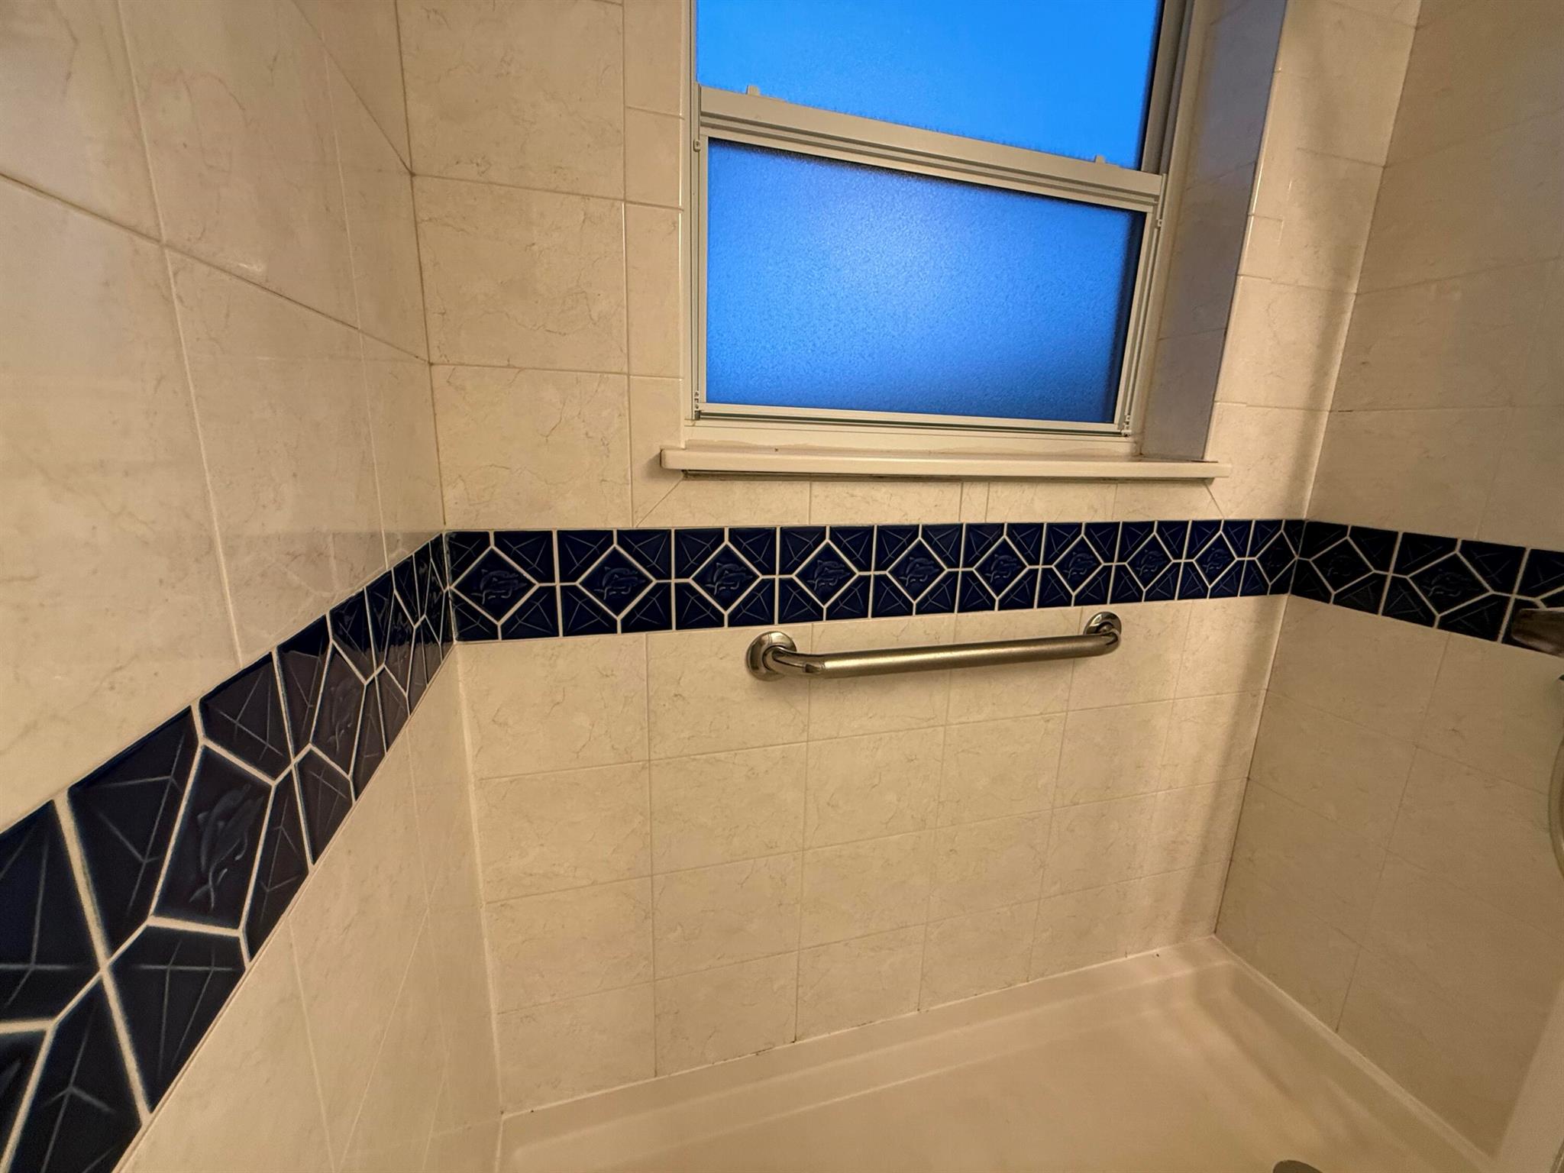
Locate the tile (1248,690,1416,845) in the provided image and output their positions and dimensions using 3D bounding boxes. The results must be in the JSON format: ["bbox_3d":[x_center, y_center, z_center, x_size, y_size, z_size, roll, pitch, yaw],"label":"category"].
[{"bbox_3d":[1.031,0.336,1.200,0.009,0.197,0.247,-2,14,-16],"label":"tile"}]

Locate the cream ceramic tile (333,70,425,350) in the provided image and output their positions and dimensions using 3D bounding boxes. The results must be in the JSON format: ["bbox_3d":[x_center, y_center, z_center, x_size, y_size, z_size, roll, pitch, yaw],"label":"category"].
[{"bbox_3d":[-0.383,-0.333,0.609,0.009,0.196,0.241,-2,14,-16],"label":"cream ceramic tile"}]

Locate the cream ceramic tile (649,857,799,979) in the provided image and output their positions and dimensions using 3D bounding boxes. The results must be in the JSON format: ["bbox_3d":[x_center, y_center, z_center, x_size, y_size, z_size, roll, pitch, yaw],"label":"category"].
[{"bbox_3d":[-0.088,0.548,1.059,0.249,0.197,0.010,-2,14,-16],"label":"cream ceramic tile"}]

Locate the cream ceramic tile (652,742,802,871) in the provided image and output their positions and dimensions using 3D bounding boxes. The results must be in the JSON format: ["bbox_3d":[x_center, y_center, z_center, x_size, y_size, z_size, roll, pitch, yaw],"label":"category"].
[{"bbox_3d":[-0.082,0.353,1.012,0.249,0.199,0.010,-2,14,-16],"label":"cream ceramic tile"}]

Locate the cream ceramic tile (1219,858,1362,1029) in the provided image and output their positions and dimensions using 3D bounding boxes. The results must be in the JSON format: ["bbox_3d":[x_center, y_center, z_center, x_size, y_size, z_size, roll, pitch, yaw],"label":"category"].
[{"bbox_3d":[1.036,0.735,1.313,0.010,0.198,0.251,-2,14,-16],"label":"cream ceramic tile"}]

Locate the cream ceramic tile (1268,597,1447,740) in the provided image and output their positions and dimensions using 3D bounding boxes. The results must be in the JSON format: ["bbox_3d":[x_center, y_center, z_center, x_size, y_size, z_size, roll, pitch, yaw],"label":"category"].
[{"bbox_3d":[1.036,0.142,1.153,0.009,0.198,0.247,-2,14,-16],"label":"cream ceramic tile"}]

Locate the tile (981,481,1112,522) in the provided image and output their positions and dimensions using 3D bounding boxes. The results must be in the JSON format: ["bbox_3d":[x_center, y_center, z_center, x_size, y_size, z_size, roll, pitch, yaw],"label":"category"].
[{"bbox_3d":[0.446,-0.140,1.043,0.250,0.065,0.009,-2,14,-16],"label":"tile"}]

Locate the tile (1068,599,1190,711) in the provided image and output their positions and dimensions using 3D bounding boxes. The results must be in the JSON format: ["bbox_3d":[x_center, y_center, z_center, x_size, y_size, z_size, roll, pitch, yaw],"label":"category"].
[{"bbox_3d":[0.646,0.128,1.178,0.250,0.199,0.010,-2,14,-16],"label":"tile"}]

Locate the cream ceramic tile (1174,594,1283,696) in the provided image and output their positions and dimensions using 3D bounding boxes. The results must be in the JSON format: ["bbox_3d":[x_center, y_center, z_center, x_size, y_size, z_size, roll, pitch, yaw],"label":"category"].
[{"bbox_3d":[0.892,0.120,1.258,0.249,0.200,0.010,-2,14,-16],"label":"cream ceramic tile"}]

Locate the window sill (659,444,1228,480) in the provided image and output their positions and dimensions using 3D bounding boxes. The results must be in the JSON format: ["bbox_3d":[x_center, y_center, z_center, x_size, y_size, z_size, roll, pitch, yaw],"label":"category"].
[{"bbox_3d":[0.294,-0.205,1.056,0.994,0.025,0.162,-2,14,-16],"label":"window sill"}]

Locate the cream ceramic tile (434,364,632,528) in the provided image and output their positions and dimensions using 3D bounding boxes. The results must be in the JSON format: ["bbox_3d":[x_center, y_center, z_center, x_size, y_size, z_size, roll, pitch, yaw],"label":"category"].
[{"bbox_3d":[-0.311,-0.173,0.812,0.228,0.197,0.010,-2,14,-16],"label":"cream ceramic tile"}]

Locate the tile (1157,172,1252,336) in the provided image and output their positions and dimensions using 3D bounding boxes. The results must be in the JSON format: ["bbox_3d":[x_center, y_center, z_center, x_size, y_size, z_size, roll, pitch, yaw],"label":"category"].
[{"bbox_3d":[0.730,-0.564,1.088,0.009,0.244,0.125,-2,14,-16],"label":"tile"}]

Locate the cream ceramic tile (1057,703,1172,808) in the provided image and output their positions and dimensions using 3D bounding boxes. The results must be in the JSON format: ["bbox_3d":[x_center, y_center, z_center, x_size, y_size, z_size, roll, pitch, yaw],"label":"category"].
[{"bbox_3d":[0.635,0.321,1.215,0.247,0.197,0.009,-2,14,-16],"label":"cream ceramic tile"}]

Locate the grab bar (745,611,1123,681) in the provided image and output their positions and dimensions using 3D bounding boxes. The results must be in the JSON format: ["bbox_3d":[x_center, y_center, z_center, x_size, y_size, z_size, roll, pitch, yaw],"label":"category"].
[{"bbox_3d":[0.292,0.104,1.011,0.696,0.078,0.077,-2,14,-16],"label":"grab bar"}]

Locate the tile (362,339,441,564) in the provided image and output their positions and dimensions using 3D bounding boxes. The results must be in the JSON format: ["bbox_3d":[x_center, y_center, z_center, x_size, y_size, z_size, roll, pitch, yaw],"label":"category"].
[{"bbox_3d":[-0.390,-0.139,0.658,0.010,0.197,0.248,-2,14,-16],"label":"tile"}]

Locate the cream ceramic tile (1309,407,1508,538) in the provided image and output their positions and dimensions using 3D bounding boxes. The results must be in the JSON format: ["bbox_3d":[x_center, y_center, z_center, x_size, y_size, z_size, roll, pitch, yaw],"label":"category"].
[{"bbox_3d":[1.046,-0.197,1.072,0.009,0.196,0.247,-2,14,-16],"label":"cream ceramic tile"}]

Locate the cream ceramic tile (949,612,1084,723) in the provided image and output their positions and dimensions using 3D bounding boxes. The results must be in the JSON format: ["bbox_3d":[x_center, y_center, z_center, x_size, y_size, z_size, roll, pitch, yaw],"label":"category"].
[{"bbox_3d":[0.408,0.139,1.117,0.251,0.200,0.010,-2,14,-16],"label":"cream ceramic tile"}]

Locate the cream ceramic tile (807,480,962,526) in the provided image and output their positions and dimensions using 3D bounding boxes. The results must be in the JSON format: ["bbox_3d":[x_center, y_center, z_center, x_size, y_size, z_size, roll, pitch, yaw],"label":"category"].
[{"bbox_3d":[0.161,-0.129,0.967,0.249,0.067,0.010,-2,14,-16],"label":"cream ceramic tile"}]

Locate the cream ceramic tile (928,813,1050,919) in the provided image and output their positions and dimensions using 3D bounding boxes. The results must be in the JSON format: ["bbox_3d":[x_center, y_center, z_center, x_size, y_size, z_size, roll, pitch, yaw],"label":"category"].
[{"bbox_3d":[0.394,0.528,1.200,0.249,0.197,0.010,-2,14,-16],"label":"cream ceramic tile"}]

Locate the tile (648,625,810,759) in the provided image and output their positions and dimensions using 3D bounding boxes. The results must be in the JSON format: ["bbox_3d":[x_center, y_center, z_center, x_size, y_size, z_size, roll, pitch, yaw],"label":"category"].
[{"bbox_3d":[-0.077,0.158,0.966,0.249,0.199,0.010,-2,14,-16],"label":"tile"}]

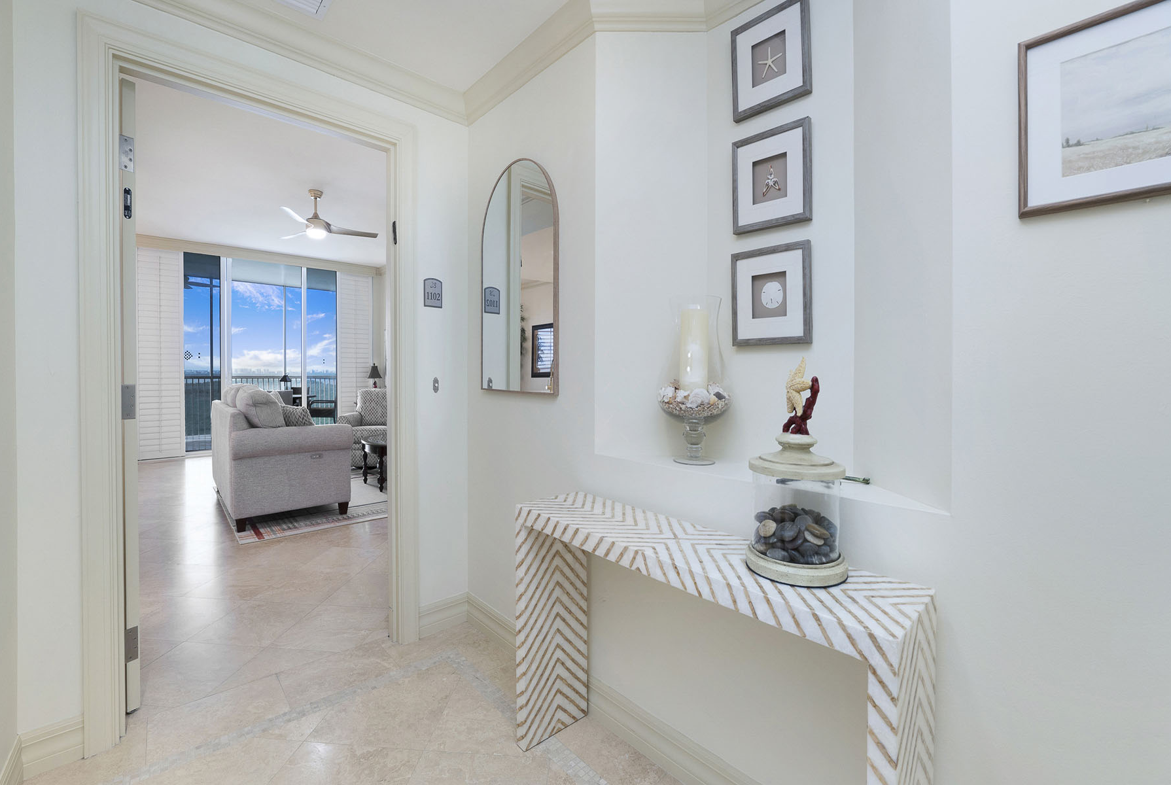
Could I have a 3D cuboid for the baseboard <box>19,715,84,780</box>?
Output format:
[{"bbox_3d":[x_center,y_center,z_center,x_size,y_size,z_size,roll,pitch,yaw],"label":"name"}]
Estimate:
[{"bbox_3d":[-1.577,1.046,1.358,0.130,0.136,0.020,-2,3,-42],"label":"baseboard"}]

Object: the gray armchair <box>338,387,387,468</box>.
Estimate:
[{"bbox_3d":[-2.738,0.433,6.090,0.820,0.970,0.860,-1,2,-15],"label":"gray armchair"}]

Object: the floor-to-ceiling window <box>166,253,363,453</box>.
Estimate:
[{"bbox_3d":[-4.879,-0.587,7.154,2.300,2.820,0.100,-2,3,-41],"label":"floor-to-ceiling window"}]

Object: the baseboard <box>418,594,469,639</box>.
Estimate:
[{"bbox_3d":[-0.649,1.015,2.094,0.235,0.136,0.020,-2,3,-41],"label":"baseboard"}]

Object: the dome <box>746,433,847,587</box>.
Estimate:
[{"bbox_3d":[0.456,0.231,0.993,0.200,0.287,0.200,-2,3,-44],"label":"dome"}]

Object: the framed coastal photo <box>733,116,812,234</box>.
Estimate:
[{"bbox_3d":[0.560,-0.647,1.393,0.030,0.294,0.245,-2,3,-45],"label":"framed coastal photo"}]

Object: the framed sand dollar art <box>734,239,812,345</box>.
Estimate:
[{"bbox_3d":[0.560,-0.292,1.393,0.030,0.294,0.245,-2,3,-45],"label":"framed sand dollar art"}]

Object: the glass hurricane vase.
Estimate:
[{"bbox_3d":[0.341,-0.037,1.433,0.221,0.505,0.221,0,2,0],"label":"glass hurricane vase"}]

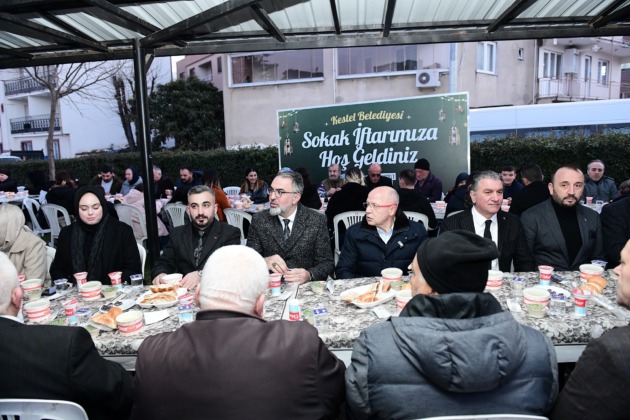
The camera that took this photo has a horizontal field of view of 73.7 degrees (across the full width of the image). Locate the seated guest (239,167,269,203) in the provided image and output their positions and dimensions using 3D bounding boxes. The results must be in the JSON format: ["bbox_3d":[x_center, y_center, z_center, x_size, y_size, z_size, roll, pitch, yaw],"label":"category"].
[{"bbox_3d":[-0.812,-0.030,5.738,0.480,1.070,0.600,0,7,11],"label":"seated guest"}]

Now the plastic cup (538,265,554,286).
[{"bbox_3d":[1.167,0.332,2.116,0.076,0.088,0.076,-1,8,0],"label":"plastic cup"}]

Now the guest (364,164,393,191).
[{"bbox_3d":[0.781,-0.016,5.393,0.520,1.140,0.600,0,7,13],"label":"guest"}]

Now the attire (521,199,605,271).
[{"bbox_3d":[1.413,0.265,2.427,0.510,0.670,0.420,0,7,14],"label":"attire"}]

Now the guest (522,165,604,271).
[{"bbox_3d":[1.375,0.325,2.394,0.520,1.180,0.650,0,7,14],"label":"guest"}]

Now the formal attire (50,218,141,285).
[{"bbox_3d":[-1.274,0.376,2.462,0.540,0.650,0.450,-3,7,-10],"label":"formal attire"}]

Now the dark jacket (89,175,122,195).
[{"bbox_3d":[-3.157,-0.170,6.368,0.550,0.560,0.420,-2,7,-6],"label":"dark jacket"}]

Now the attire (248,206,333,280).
[{"bbox_3d":[-0.153,0.330,2.430,0.540,0.714,0.500,-1,8,7],"label":"attire"}]

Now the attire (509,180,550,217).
[{"bbox_3d":[2.117,0.029,4.153,0.500,0.649,0.450,-2,8,-2],"label":"attire"}]

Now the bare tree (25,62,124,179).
[{"bbox_3d":[-5.153,-1.652,9.047,2.300,4.100,2.100,-2,7,0],"label":"bare tree"}]

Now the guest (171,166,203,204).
[{"bbox_3d":[-1.860,0.023,5.960,0.520,1.261,0.750,1,8,14],"label":"guest"}]

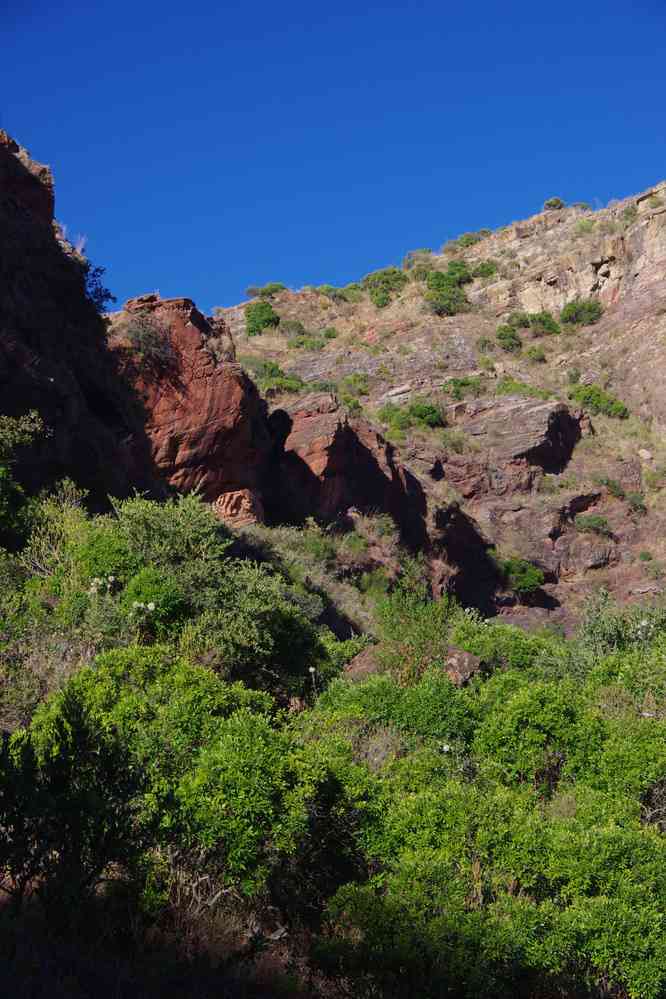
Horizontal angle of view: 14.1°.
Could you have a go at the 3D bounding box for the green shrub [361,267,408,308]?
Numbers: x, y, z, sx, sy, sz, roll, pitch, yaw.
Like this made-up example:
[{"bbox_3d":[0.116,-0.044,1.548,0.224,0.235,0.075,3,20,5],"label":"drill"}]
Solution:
[{"bbox_3d":[2.526,-10.397,132.000,2.283,1.998,1.941,0,-8,0],"label":"green shrub"}]

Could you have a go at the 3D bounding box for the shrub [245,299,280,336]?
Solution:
[{"bbox_3d":[-2.881,-7.438,110.000,1.471,1.506,1.251,0,-8,0],"label":"shrub"}]

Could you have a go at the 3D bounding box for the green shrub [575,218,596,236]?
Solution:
[{"bbox_3d":[11.539,-12.430,123.000,1.005,0.798,0.855,0,-8,0],"label":"green shrub"}]

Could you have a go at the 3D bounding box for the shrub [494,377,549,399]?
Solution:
[{"bbox_3d":[8.238,-4.869,117.000,2.193,0.928,1.316,0,-8,0],"label":"shrub"}]

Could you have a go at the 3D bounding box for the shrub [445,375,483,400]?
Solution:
[{"bbox_3d":[7.515,-6.450,155.000,2.190,1.450,1.860,0,-8,0],"label":"shrub"}]

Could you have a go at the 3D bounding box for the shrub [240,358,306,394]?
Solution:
[{"bbox_3d":[-2.652,-5.393,118.000,2.722,1.531,1.769,0,-8,0],"label":"shrub"}]

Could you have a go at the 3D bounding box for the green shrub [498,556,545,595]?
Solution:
[{"bbox_3d":[8.404,3.388,120.000,2.050,1.640,1.740,0,-8,0],"label":"green shrub"}]

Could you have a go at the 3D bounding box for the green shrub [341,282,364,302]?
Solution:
[{"bbox_3d":[0.964,-10.229,133.000,1.150,0.959,1.035,0,-8,0],"label":"green shrub"}]

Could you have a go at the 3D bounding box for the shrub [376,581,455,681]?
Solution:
[{"bbox_3d":[2.452,3.894,80.000,2.320,3.000,1.970,0,-8,0],"label":"shrub"}]

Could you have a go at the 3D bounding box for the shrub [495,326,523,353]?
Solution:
[{"bbox_3d":[8.132,-7.417,124.000,1.162,1.251,1.162,0,-8,0],"label":"shrub"}]

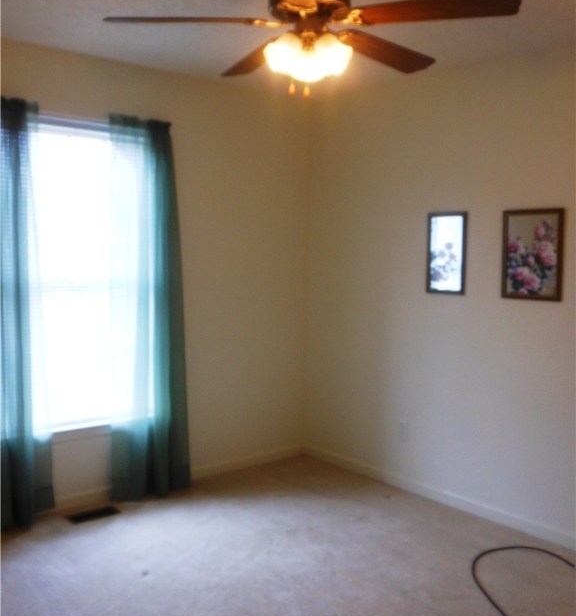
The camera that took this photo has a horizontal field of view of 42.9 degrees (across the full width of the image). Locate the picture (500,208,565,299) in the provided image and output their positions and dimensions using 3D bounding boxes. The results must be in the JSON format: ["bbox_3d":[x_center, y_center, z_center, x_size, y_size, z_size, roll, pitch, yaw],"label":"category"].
[{"bbox_3d":[1.214,-0.265,3.658,0.022,0.446,0.337,-3,7,-39],"label":"picture"}]

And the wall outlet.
[{"bbox_3d":[0.696,0.732,4.372,0.010,0.117,0.075,-3,7,-39],"label":"wall outlet"}]

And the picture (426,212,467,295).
[{"bbox_3d":[0.876,-0.302,4.070,0.022,0.450,0.264,-3,7,-39],"label":"picture"}]

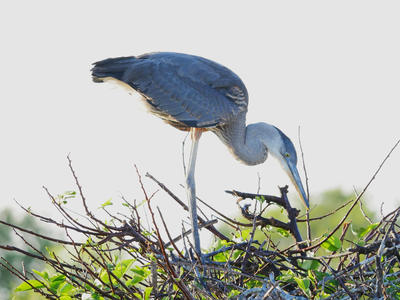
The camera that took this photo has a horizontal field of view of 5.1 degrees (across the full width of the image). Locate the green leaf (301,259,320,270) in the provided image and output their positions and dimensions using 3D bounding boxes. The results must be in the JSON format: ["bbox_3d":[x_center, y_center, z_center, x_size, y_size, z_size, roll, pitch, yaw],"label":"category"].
[{"bbox_3d":[0.295,0.305,11.900,0.053,0.032,0.035,0,-3,0],"label":"green leaf"}]

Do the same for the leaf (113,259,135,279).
[{"bbox_3d":[-0.204,0.316,11.900,0.059,0.053,0.034,0,-3,0],"label":"leaf"}]

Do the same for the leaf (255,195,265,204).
[{"bbox_3d":[0.160,0.133,12.000,0.027,0.027,0.022,0,-3,0],"label":"leaf"}]

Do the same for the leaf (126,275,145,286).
[{"bbox_3d":[-0.172,0.348,11.900,0.048,0.032,0.024,0,-3,0],"label":"leaf"}]

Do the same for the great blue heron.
[{"bbox_3d":[-0.001,0.015,12.000,0.587,0.554,0.190,0,-3,6],"label":"great blue heron"}]

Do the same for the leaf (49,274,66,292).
[{"bbox_3d":[-0.380,0.356,11.900,0.048,0.048,0.029,0,-3,0],"label":"leaf"}]

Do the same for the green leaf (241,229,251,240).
[{"bbox_3d":[0.123,0.229,12.100,0.027,0.033,0.022,0,-3,0],"label":"green leaf"}]

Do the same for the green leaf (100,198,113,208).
[{"bbox_3d":[-0.252,0.144,12.000,0.032,0.027,0.018,0,-3,0],"label":"green leaf"}]

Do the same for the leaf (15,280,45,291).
[{"bbox_3d":[-0.455,0.362,11.900,0.080,0.027,0.040,0,-3,0],"label":"leaf"}]

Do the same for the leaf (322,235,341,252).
[{"bbox_3d":[0.351,0.252,12.000,0.054,0.048,0.031,0,-3,0],"label":"leaf"}]

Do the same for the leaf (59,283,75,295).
[{"bbox_3d":[-0.356,0.370,11.900,0.043,0.032,0.030,0,-3,0],"label":"leaf"}]

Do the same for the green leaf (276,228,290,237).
[{"bbox_3d":[0.227,0.224,12.100,0.038,0.022,0.025,0,-3,0],"label":"green leaf"}]

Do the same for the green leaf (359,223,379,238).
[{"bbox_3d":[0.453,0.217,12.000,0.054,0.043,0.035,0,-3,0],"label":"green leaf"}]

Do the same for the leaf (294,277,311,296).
[{"bbox_3d":[0.271,0.361,11.800,0.042,0.053,0.029,0,-3,0],"label":"leaf"}]

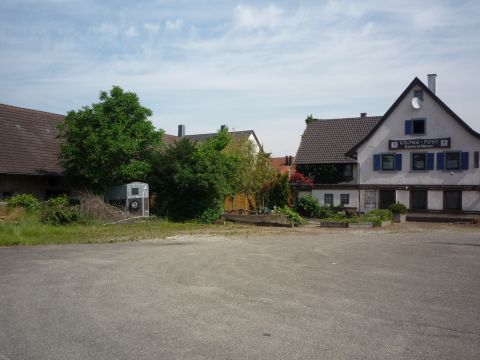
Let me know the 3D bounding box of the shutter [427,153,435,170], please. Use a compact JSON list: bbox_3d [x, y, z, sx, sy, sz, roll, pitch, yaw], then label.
[{"bbox_3d":[12.477,-1.177,29.016,0.480,1.130,0.050,0,-1,28],"label":"shutter"}]

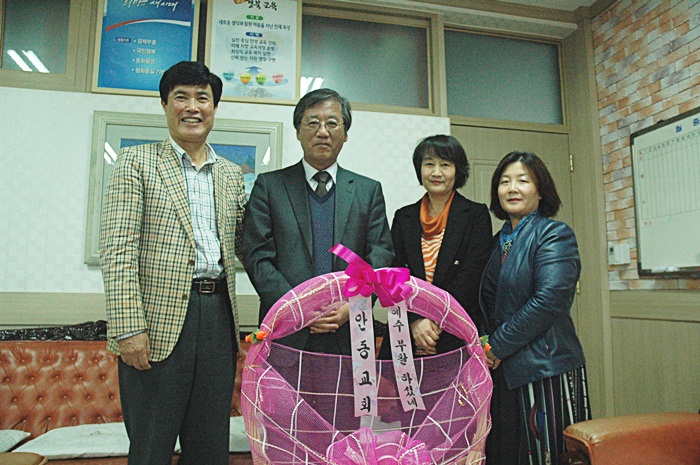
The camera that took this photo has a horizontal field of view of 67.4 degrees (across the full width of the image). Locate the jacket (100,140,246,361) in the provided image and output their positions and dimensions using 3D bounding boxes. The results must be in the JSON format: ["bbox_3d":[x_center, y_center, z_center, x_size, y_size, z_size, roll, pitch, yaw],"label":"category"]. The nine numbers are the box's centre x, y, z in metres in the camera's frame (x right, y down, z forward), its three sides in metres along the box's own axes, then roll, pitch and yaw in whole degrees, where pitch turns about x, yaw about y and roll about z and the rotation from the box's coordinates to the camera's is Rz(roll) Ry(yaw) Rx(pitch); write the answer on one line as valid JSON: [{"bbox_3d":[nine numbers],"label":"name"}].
[{"bbox_3d":[-0.545,0.047,1.697,0.520,0.730,0.320,5,-8,-32],"label":"jacket"}]

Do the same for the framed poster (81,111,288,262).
[{"bbox_3d":[-0.918,-0.246,2.991,1.053,0.861,0.040,2,-7,-12],"label":"framed poster"}]

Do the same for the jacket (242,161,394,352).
[{"bbox_3d":[-0.108,0.091,1.792,0.530,0.710,0.340,1,-7,-7],"label":"jacket"}]

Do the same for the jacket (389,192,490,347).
[{"bbox_3d":[0.339,0.141,1.978,0.440,0.610,0.300,-2,-7,14],"label":"jacket"}]

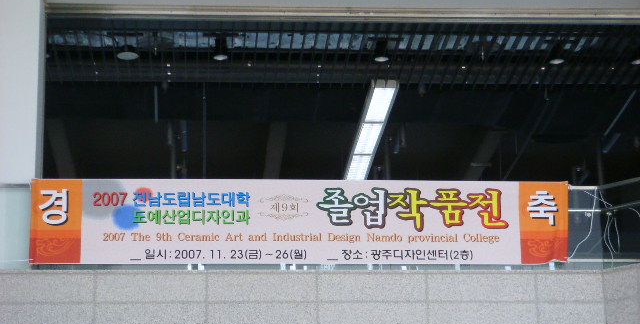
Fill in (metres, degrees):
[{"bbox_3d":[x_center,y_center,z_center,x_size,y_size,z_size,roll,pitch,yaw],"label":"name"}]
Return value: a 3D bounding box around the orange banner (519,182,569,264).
[{"bbox_3d":[2.469,0.678,19.357,0.545,0.940,0.030,0,-19,-4],"label":"orange banner"}]

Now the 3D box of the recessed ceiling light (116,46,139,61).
[{"bbox_3d":[-2.324,-1.310,21.200,0.260,0.120,0.260,0,-19,-4],"label":"recessed ceiling light"}]

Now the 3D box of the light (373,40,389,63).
[{"bbox_3d":[0.740,-1.340,21.400,0.185,0.230,0.185,0,-19,-4],"label":"light"}]

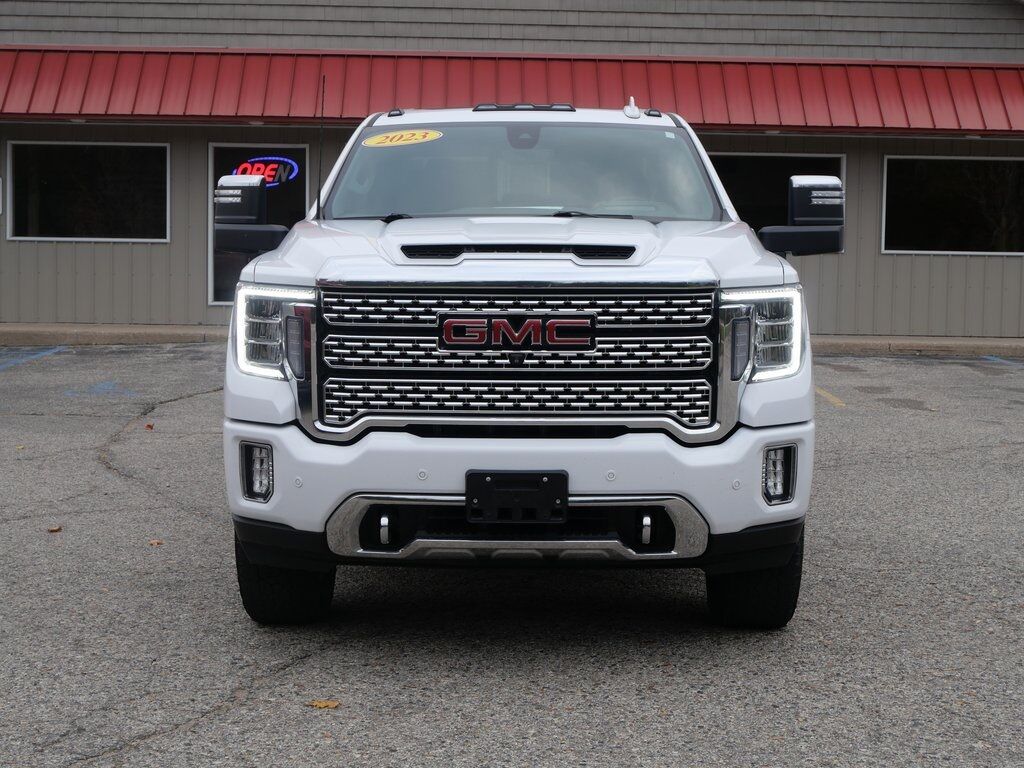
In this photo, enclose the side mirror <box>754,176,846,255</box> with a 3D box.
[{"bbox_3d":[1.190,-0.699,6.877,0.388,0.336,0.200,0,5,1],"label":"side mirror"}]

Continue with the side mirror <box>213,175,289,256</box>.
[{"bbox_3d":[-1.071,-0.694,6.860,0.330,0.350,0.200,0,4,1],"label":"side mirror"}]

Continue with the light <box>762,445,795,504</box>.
[{"bbox_3d":[0.872,0.297,5.401,0.115,0.199,0.120,0,5,1],"label":"light"}]

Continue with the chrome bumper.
[{"bbox_3d":[0.019,0.457,5.314,1.237,0.208,0.170,0,5,1],"label":"chrome bumper"}]

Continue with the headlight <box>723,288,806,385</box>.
[{"bbox_3d":[0.827,-0.163,5.470,0.300,0.315,0.260,0,4,1],"label":"headlight"}]

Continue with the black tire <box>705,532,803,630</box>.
[{"bbox_3d":[0.905,0.483,6.200,0.284,0.855,0.860,0,5,1],"label":"black tire"}]

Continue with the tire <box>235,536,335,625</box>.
[{"bbox_3d":[-0.830,0.475,6.236,0.285,0.860,0.860,0,4,1],"label":"tire"}]

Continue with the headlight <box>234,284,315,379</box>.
[{"bbox_3d":[-0.790,-0.174,5.490,0.300,0.315,0.260,0,4,1],"label":"headlight"}]

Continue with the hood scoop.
[{"bbox_3d":[0.022,-0.453,5.703,0.820,0.060,0.140,0,5,1],"label":"hood scoop"}]

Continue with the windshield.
[{"bbox_3d":[0.048,-0.893,6.930,1.620,0.170,0.820,0,41,1],"label":"windshield"}]

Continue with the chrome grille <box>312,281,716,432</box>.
[{"bbox_3d":[0.018,-0.079,5.330,1.290,0.480,0.150,0,4,1],"label":"chrome grille"}]

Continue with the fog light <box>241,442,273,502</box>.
[{"bbox_3d":[-0.838,0.290,5.430,0.110,0.200,0.110,0,4,1],"label":"fog light"}]

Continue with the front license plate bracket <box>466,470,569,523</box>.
[{"bbox_3d":[0.017,0.353,5.199,0.321,0.162,0.040,0,5,1],"label":"front license plate bracket"}]

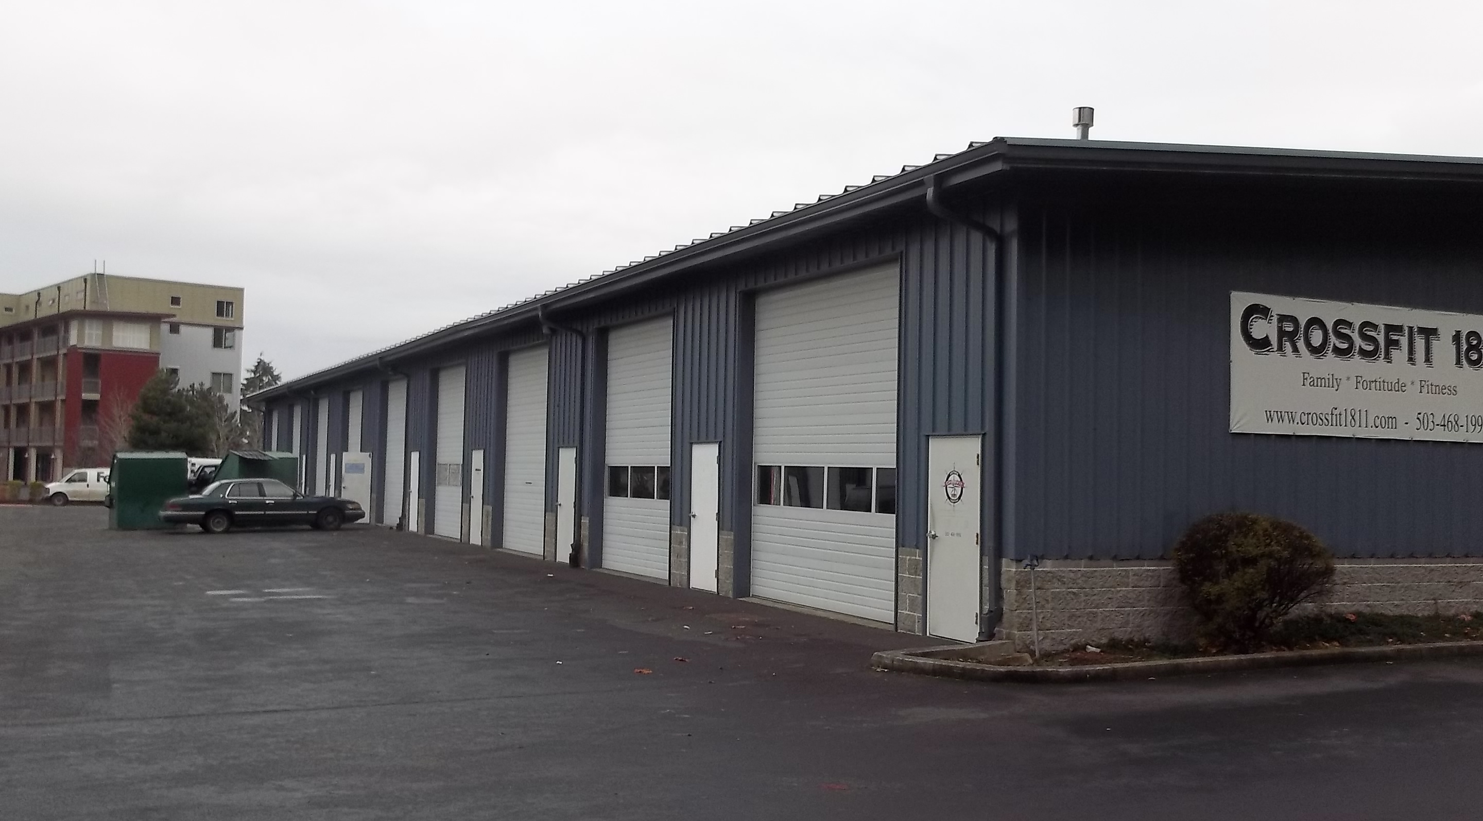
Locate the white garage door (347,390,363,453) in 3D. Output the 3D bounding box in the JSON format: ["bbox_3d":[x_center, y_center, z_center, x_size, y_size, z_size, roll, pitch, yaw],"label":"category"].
[{"bbox_3d":[-12.652,1.459,46.482,0.100,4.220,3.660,2,-3,-25],"label":"white garage door"}]

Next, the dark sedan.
[{"bbox_3d":[-12.979,2.587,38.648,5.390,1.440,1.980,2,-3,-25],"label":"dark sedan"}]

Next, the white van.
[{"bbox_3d":[-35.758,4.270,78.650,5.690,2.080,2.010,2,-3,-25],"label":"white van"}]

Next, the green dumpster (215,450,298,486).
[{"bbox_3d":[-14.586,2.351,42.640,1.900,2.200,1.750,4,-4,-44],"label":"green dumpster"}]

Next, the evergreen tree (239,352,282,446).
[{"bbox_3d":[-40.882,1.118,119.731,5.500,11.594,5.500,2,-3,-25],"label":"evergreen tree"}]

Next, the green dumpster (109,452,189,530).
[{"bbox_3d":[-16.914,2.294,40.488,1.900,2.150,1.750,3,-3,-31],"label":"green dumpster"}]

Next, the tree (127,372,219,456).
[{"bbox_3d":[-35.197,1.606,86.815,5.600,8.000,5.400,2,-3,-25],"label":"tree"}]

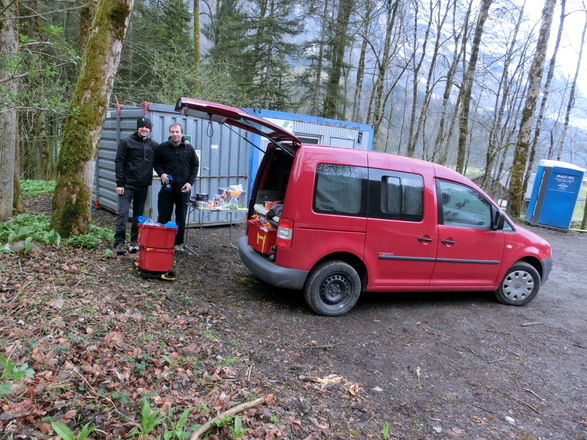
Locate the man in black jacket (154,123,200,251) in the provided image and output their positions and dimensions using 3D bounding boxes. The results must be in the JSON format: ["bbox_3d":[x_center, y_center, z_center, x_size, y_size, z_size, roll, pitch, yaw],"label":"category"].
[{"bbox_3d":[-1.626,-0.436,5.673,0.590,1.790,0.370,0,10,-16],"label":"man in black jacket"}]

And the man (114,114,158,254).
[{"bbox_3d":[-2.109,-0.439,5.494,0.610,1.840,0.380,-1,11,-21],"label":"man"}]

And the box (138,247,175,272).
[{"bbox_3d":[-1.640,0.479,4.870,0.430,0.270,0.370,3,11,-19],"label":"box"}]

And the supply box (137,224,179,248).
[{"bbox_3d":[-1.632,0.193,4.900,0.450,0.260,0.380,3,11,-19],"label":"supply box"}]

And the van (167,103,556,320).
[{"bbox_3d":[1.195,-0.103,5.499,5.170,2.130,1.840,2,11,-19],"label":"van"}]

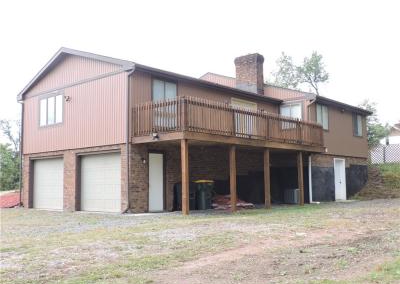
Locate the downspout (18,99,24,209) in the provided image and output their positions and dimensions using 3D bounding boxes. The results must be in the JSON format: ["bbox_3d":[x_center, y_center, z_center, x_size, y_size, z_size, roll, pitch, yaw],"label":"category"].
[{"bbox_3d":[-8.058,0.495,20.983,0.370,4.930,0.200,-5,-7,40],"label":"downspout"}]

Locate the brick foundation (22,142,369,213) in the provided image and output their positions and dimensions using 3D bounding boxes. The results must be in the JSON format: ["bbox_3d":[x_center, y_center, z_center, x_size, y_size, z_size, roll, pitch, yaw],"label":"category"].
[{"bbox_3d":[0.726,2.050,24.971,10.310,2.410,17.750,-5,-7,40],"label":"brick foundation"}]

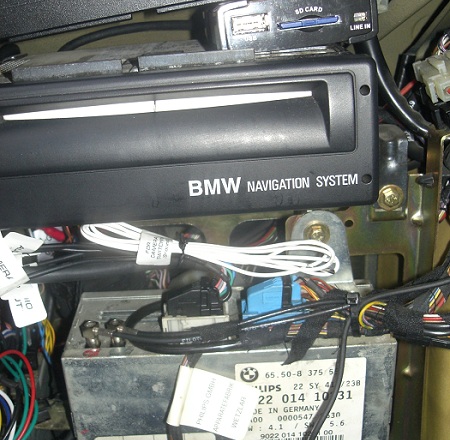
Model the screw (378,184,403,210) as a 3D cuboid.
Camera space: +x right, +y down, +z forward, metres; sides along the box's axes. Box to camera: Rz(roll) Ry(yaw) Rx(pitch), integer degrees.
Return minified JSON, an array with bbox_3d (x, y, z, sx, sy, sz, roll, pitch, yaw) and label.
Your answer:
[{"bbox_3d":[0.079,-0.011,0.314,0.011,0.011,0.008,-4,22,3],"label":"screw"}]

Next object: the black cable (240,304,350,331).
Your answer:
[{"bbox_3d":[0.031,0.042,0.290,0.048,0.009,0.010,-8,22,-2],"label":"black cable"}]

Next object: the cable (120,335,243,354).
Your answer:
[{"bbox_3d":[-0.020,0.058,0.307,0.057,0.006,0.009,-3,26,0],"label":"cable"}]

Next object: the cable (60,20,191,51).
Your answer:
[{"bbox_3d":[-0.049,-0.091,0.325,0.065,0.013,0.018,-6,22,-2],"label":"cable"}]

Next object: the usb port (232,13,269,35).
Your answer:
[{"bbox_3d":[0.010,-0.079,0.267,0.015,0.007,0.013,-11,15,-11],"label":"usb port"}]

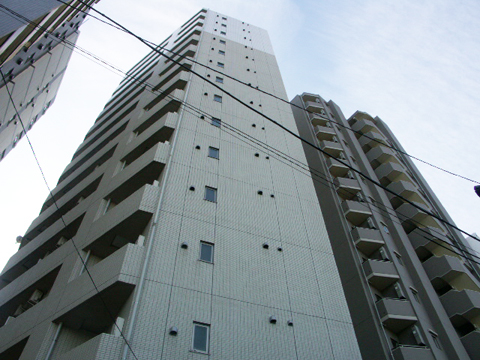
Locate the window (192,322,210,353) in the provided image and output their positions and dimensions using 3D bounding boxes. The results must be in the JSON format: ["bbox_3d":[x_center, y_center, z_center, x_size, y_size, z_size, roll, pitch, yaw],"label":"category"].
[{"bbox_3d":[-0.956,3.851,9.390,0.470,0.820,0.100,16,-57,-12],"label":"window"}]

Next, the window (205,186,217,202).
[{"bbox_3d":[-1.045,0.571,14.148,0.470,0.820,0.100,16,-57,-12],"label":"window"}]

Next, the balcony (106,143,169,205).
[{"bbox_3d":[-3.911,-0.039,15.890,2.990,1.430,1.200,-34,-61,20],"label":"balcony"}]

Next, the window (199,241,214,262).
[{"bbox_3d":[-1.000,2.222,11.752,0.470,0.820,0.100,16,-57,-12],"label":"window"}]

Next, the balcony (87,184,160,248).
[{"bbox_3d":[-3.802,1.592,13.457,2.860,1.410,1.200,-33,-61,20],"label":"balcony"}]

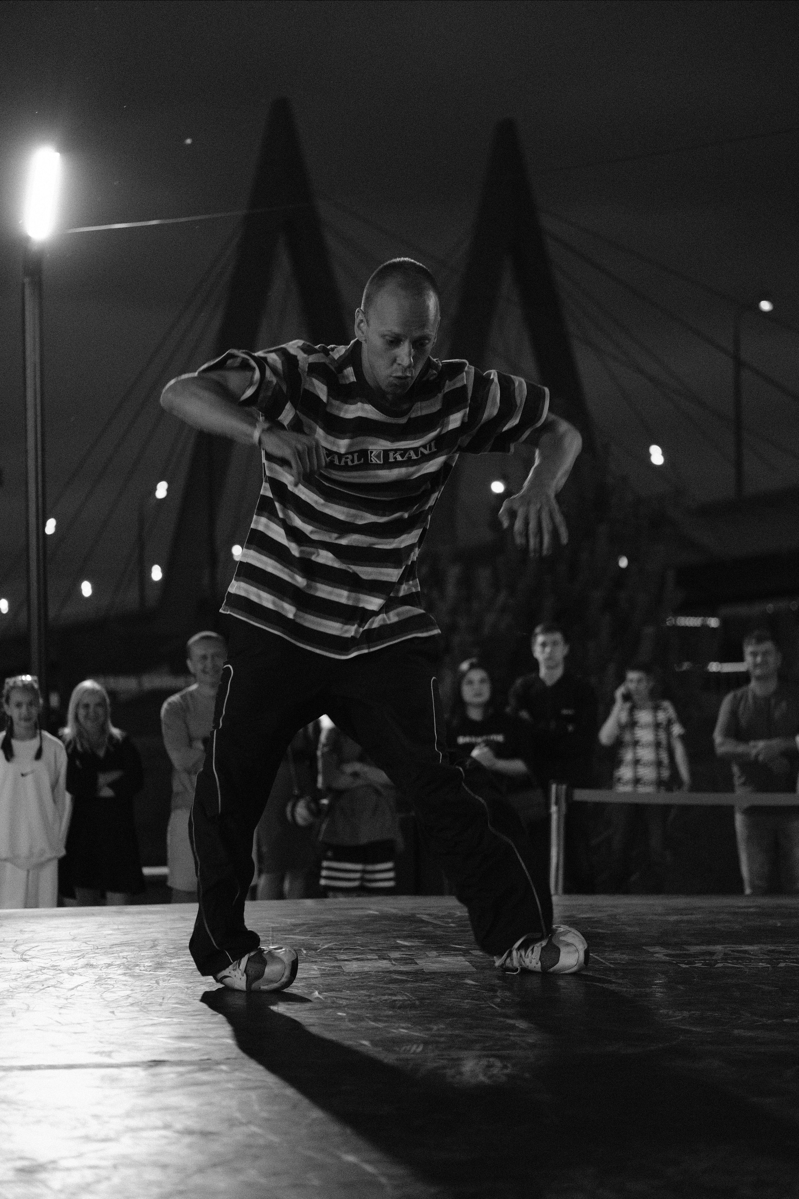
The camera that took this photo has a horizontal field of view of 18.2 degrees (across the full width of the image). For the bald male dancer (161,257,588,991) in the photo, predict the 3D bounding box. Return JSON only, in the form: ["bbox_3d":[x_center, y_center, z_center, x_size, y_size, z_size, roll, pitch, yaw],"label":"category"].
[{"bbox_3d":[-0.050,0.055,5.200,0.900,1.500,0.680,-1,0,-19],"label":"bald male dancer"}]

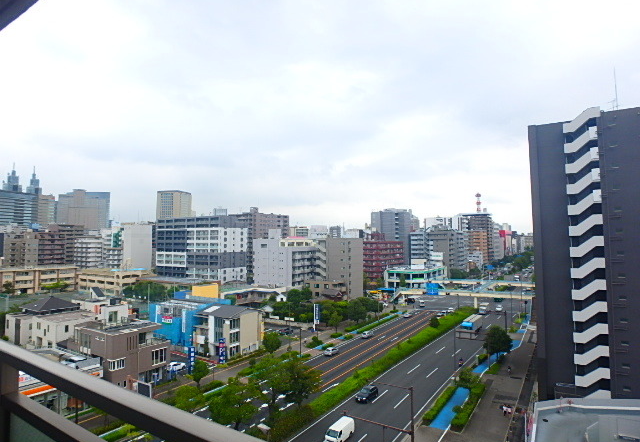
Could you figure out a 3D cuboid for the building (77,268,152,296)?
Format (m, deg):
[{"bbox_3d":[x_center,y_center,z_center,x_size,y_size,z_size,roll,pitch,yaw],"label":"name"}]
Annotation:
[{"bbox_3d":[-102.220,29.842,193.332,42.000,10.800,14.000,-3,-4,38],"label":"building"}]

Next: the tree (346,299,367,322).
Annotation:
[{"bbox_3d":[10.896,26.888,115.086,5.800,7.200,5.800,-1,-3,0],"label":"tree"}]

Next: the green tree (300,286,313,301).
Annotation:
[{"bbox_3d":[-4.096,25.499,118.605,4.200,10.200,4.200,0,-4,0],"label":"green tree"}]

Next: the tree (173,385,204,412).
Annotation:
[{"bbox_3d":[-20.102,26.605,58.775,4.400,3.600,4.400,-1,-3,0],"label":"tree"}]

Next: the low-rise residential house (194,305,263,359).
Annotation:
[{"bbox_3d":[-20.142,24.122,87.356,11.200,9.700,10.400,-3,-4,34],"label":"low-rise residential house"}]

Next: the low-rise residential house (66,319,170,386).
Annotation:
[{"bbox_3d":[-36.951,24.174,72.324,14.500,10.200,11.000,-3,-3,34],"label":"low-rise residential house"}]

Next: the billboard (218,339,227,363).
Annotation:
[{"bbox_3d":[-19.029,25.560,76.126,1.000,4.700,0.700,-3,-4,33],"label":"billboard"}]

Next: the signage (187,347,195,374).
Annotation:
[{"bbox_3d":[-23.083,25.229,70.028,0.650,4.600,0.950,-3,-4,33],"label":"signage"}]

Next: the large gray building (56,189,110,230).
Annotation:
[{"bbox_3d":[-450.444,6.702,746.649,86.000,121.000,28.000,0,-3,-11],"label":"large gray building"}]

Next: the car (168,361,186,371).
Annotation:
[{"bbox_3d":[-28.042,28.596,76.789,1.620,1.500,3.700,-3,-3,34],"label":"car"}]

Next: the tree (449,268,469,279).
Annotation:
[{"bbox_3d":[80.118,31.059,224.946,11.000,8.500,9.000,-2,-3,19],"label":"tree"}]

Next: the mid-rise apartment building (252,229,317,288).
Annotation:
[{"bbox_3d":[-13.595,19.024,163.810,19.400,29.000,20.000,-3,-4,33],"label":"mid-rise apartment building"}]

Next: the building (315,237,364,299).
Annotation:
[{"bbox_3d":[7.541,19.437,145.567,15.000,25.700,10.500,-3,-4,33],"label":"building"}]

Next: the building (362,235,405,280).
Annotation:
[{"bbox_3d":[35.767,23.002,220.008,14.000,28.000,34.000,-3,-4,33],"label":"building"}]

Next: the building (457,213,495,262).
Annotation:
[{"bbox_3d":[131.555,19.094,327.000,23.500,49.000,29.000,-3,-4,33],"label":"building"}]

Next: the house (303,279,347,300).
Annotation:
[{"bbox_3d":[2.151,27.038,147.656,14.000,9.800,9.500,-2,-3,30],"label":"house"}]

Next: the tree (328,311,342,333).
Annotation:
[{"bbox_3d":[4.184,26.695,102.295,3.700,5.700,3.700,-1,-3,2],"label":"tree"}]

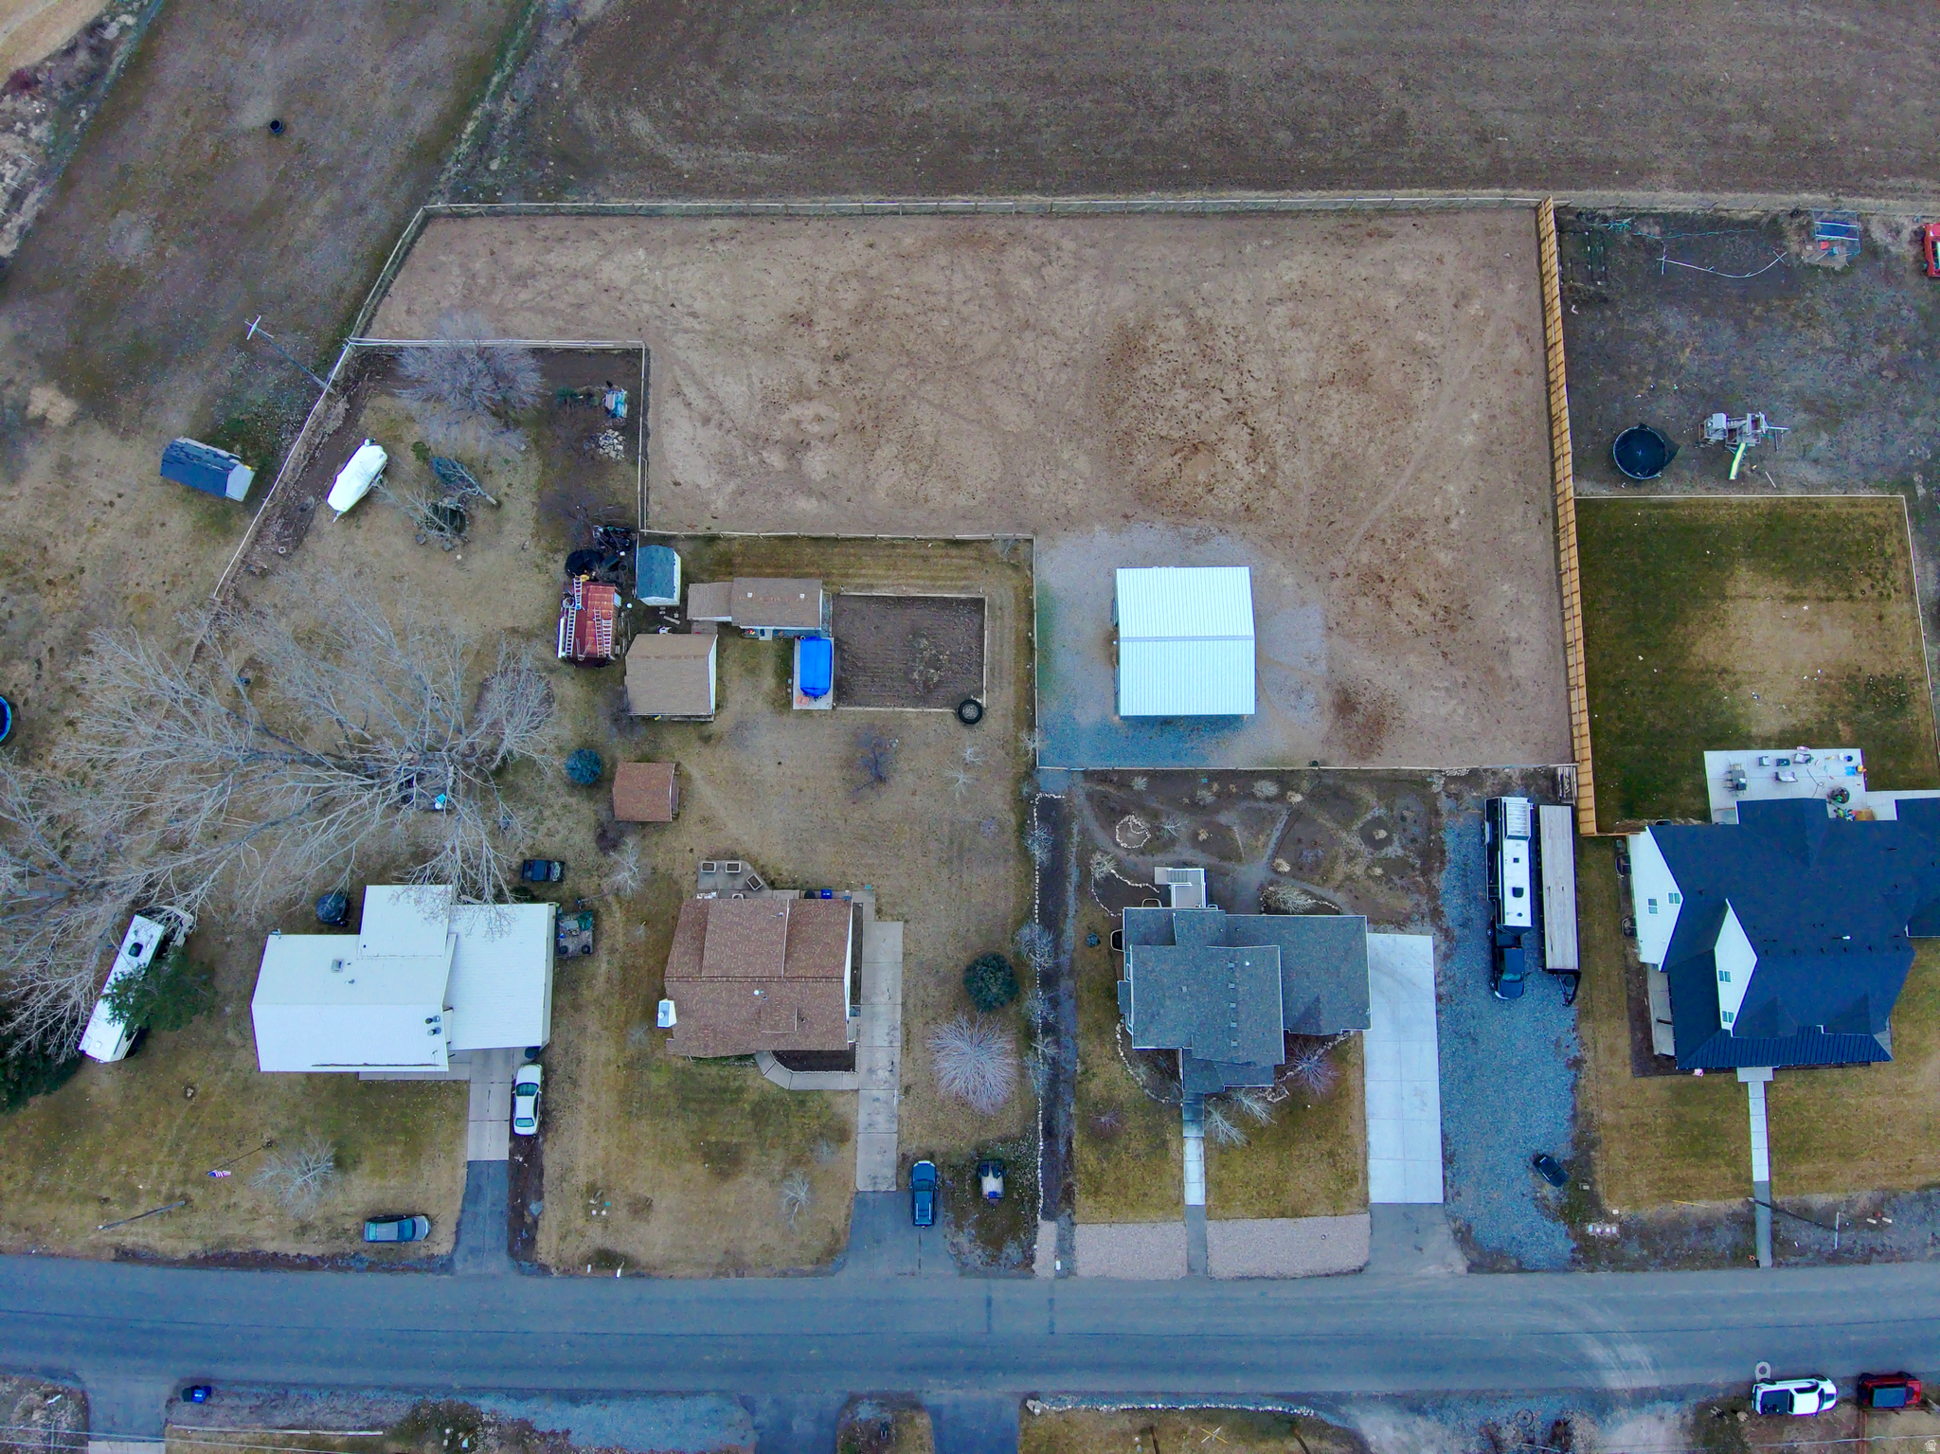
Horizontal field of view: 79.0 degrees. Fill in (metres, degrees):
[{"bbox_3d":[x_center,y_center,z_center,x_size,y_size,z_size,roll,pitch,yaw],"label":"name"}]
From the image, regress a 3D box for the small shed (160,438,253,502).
[{"bbox_3d":[-58.919,-19.827,91.011,5.150,2.600,2.650,18,83,2],"label":"small shed"}]

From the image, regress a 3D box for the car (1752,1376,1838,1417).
[{"bbox_3d":[58.370,47.181,82.820,5.850,1.900,2.000,-4,82,0],"label":"car"}]

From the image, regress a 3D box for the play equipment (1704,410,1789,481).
[{"bbox_3d":[61.352,-22.044,92.442,6.300,2.900,4.300,1,82,1],"label":"play equipment"}]

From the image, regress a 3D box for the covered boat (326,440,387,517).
[{"bbox_3d":[-47.246,-19.220,90.956,2.400,2.000,6.300,36,83,5],"label":"covered boat"}]

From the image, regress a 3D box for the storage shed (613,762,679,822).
[{"bbox_3d":[-24.494,5.012,89.478,4.200,3.200,4.350,0,82,1],"label":"storage shed"}]

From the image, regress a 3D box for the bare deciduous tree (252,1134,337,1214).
[{"bbox_3d":[-45.926,30.620,81.013,5.700,6.300,5.500,0,81,0],"label":"bare deciduous tree"}]

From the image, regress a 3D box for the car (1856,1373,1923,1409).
[{"bbox_3d":[63.584,45.768,81.166,4.250,1.750,1.820,-2,81,0],"label":"car"}]

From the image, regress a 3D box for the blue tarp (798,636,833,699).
[{"bbox_3d":[-11.605,-4.542,88.939,2.200,1.600,4.500,0,81,0],"label":"blue tarp"}]

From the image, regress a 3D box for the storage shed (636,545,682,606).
[{"bbox_3d":[-23.533,-11.393,89.402,2.650,2.750,3.850,0,81,0],"label":"storage shed"}]

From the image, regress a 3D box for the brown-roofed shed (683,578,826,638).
[{"bbox_3d":[-16.576,-9.282,91.521,10.300,3.100,4.000,0,82,1],"label":"brown-roofed shed"}]

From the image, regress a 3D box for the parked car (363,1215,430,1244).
[{"bbox_3d":[-40.236,35.362,82.714,4.500,1.500,1.800,0,81,0],"label":"parked car"}]

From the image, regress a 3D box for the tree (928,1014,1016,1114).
[{"bbox_3d":[0.165,24.309,85.198,6.300,5.400,6.500,0,82,1],"label":"tree"}]

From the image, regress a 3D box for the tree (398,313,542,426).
[{"bbox_3d":[-37.996,-27.084,89.568,10.000,7.200,8.800,0,81,0],"label":"tree"}]

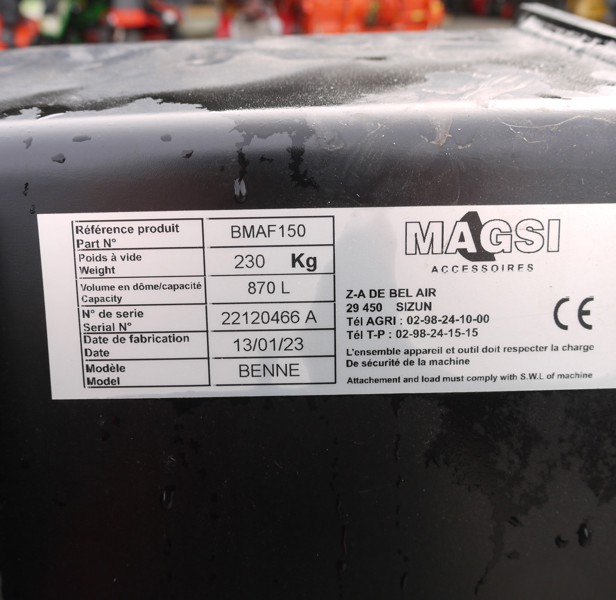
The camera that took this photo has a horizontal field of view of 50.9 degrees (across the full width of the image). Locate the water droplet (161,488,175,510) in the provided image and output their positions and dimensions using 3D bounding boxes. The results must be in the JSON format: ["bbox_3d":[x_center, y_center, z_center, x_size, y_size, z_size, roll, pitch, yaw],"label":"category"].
[{"bbox_3d":[-0.028,0.039,0.127,0.002,0.004,0.001,-1,9,0],"label":"water droplet"}]

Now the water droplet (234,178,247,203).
[{"bbox_3d":[-0.012,-0.020,0.118,0.002,0.004,0.001,-1,9,0],"label":"water droplet"}]

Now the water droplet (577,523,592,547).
[{"bbox_3d":[0.055,0.047,0.129,0.003,0.004,0.001,-1,9,0],"label":"water droplet"}]

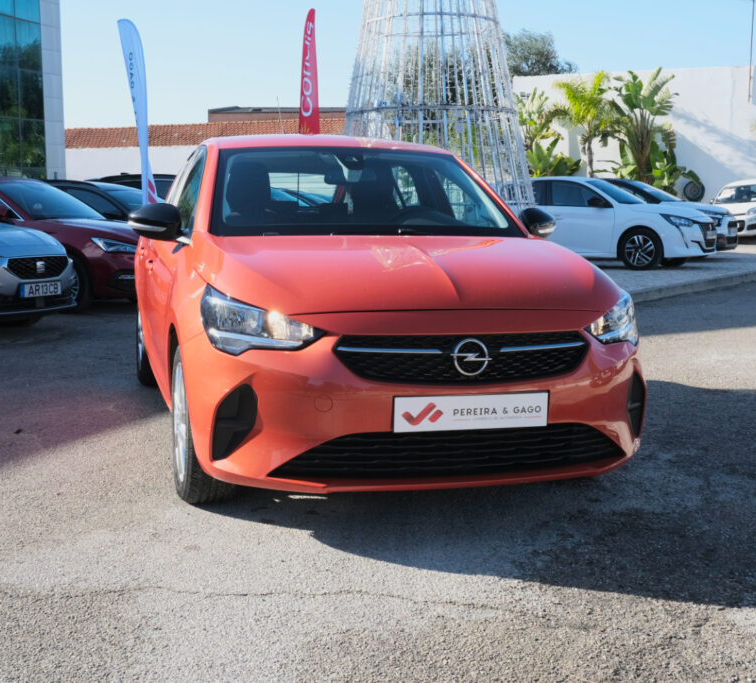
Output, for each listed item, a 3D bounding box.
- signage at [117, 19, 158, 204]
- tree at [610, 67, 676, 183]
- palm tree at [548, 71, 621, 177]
[{"bbox_3d":[-2.794,-2.111,12.333,0.520,3.240,0.300,-1,8,-12],"label":"signage"},{"bbox_3d":[7.522,-5.488,30.036,2.000,4.600,1.800,2,8,14],"label":"tree"},{"bbox_3d":[5.871,-5.440,30.044,2.100,4.480,2.000,2,8,11],"label":"palm tree"}]

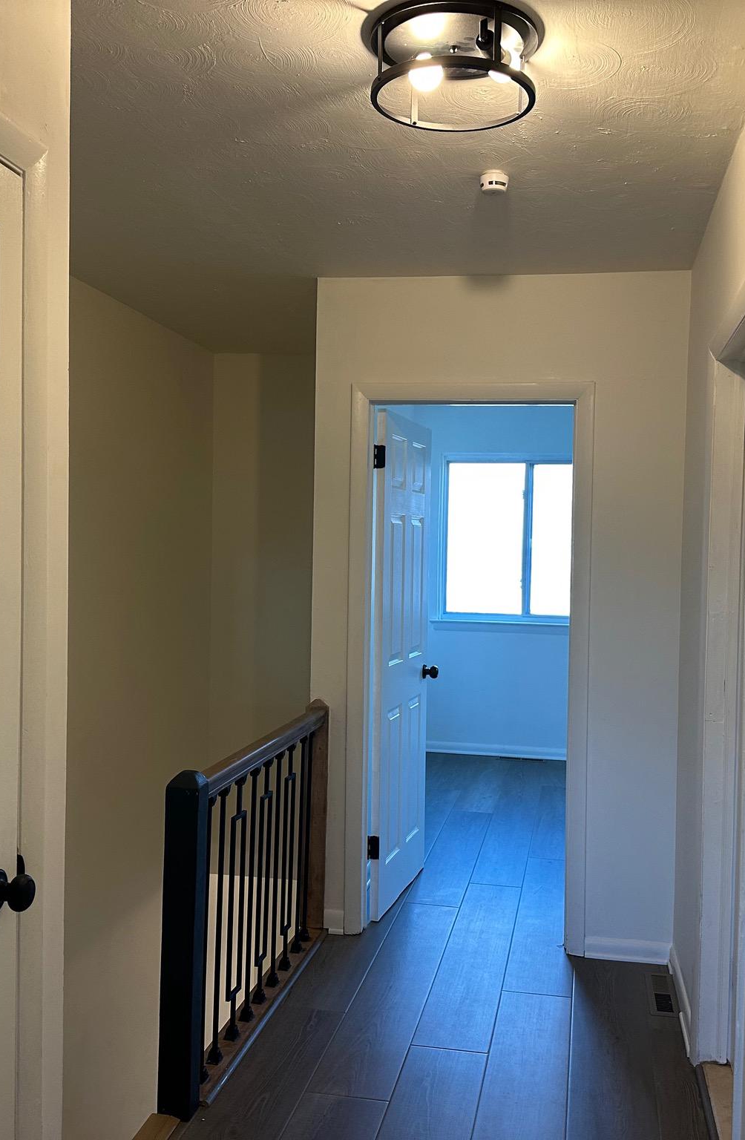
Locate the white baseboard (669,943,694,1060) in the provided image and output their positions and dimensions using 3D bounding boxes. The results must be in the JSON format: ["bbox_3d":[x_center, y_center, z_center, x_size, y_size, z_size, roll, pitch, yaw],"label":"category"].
[{"bbox_3d":[1.013,1.401,3.464,0.019,0.075,0.685,1,2,11],"label":"white baseboard"}]

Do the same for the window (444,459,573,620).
[{"bbox_3d":[1.084,-0.202,7.321,1.170,1.120,0.090,1,2,12],"label":"window"}]

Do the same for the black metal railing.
[{"bbox_3d":[-0.363,0.964,3.401,0.103,0.905,1.360,1,2,12],"label":"black metal railing"}]

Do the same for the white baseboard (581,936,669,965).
[{"bbox_3d":[0.930,1.387,3.839,0.303,0.075,0.017,1,2,12],"label":"white baseboard"}]

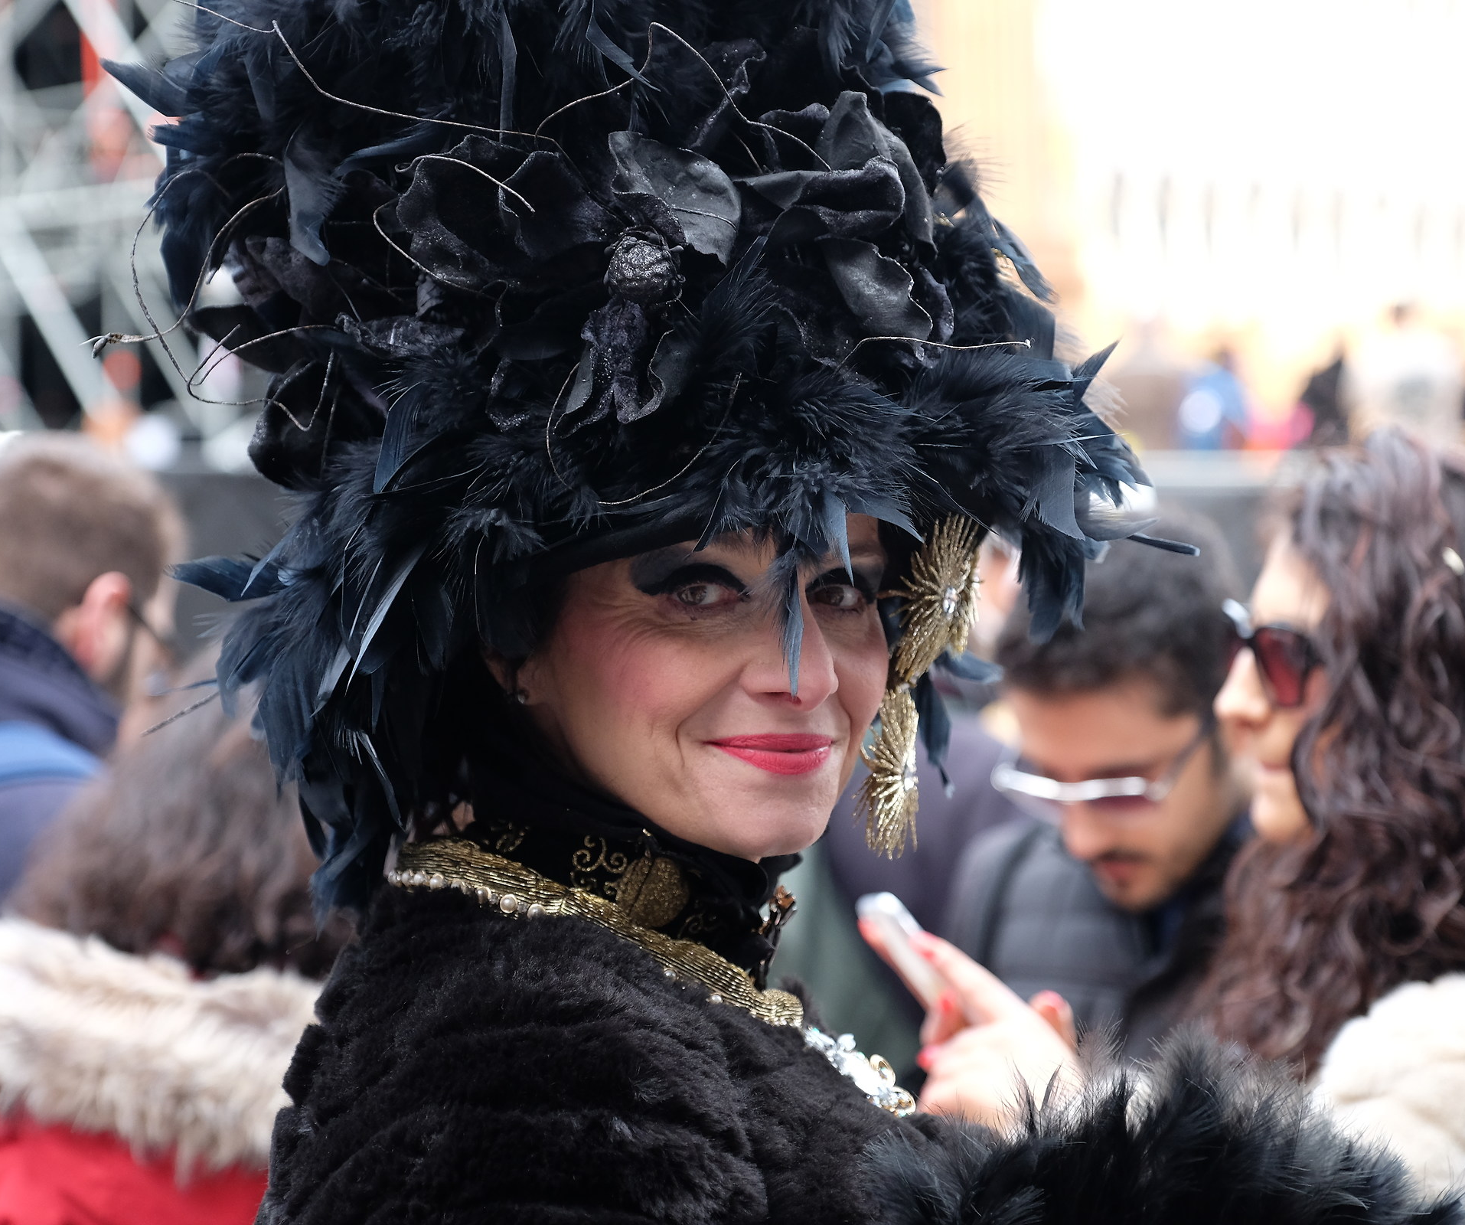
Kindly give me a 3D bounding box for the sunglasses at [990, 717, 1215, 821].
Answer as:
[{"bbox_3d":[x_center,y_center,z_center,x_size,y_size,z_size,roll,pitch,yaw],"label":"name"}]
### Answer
[{"bbox_3d":[0.282,0.099,2.765,0.140,0.045,0.145,3,38,24],"label":"sunglasses"}]

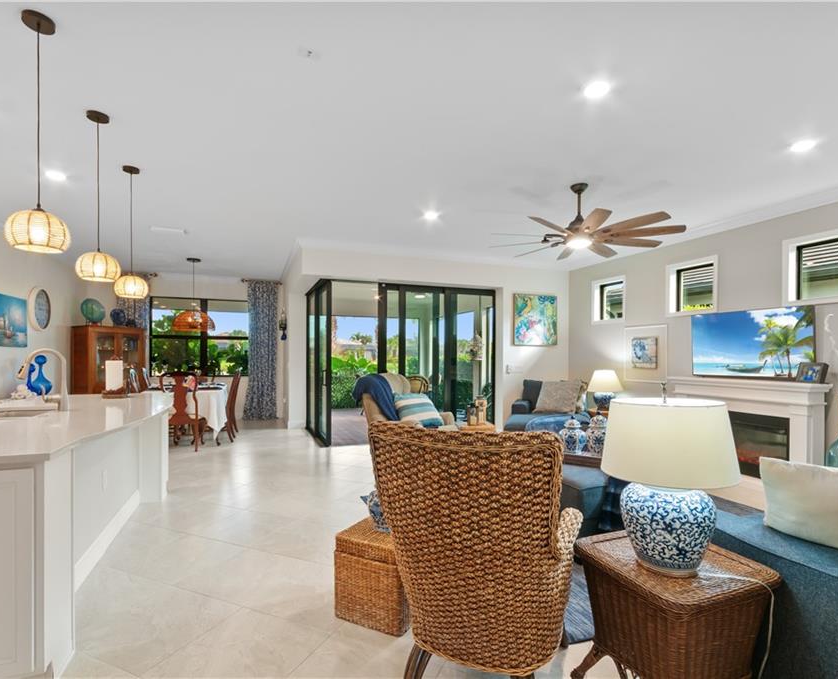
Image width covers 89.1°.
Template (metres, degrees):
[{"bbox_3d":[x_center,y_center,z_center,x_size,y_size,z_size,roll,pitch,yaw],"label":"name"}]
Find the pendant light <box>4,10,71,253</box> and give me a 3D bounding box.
[{"bbox_3d":[-1.771,-0.953,1.980,0.240,1.070,0.240,1,-2,-23],"label":"pendant light"}]

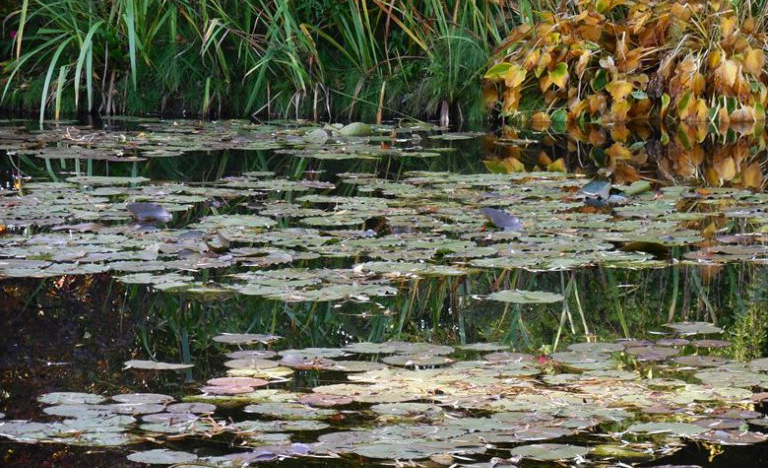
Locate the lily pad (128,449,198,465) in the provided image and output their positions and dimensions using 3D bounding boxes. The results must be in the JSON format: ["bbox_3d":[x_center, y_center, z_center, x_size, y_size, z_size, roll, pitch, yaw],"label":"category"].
[{"bbox_3d":[-0.550,0.553,9.200,0.177,0.014,0.178,0,8,0],"label":"lily pad"}]

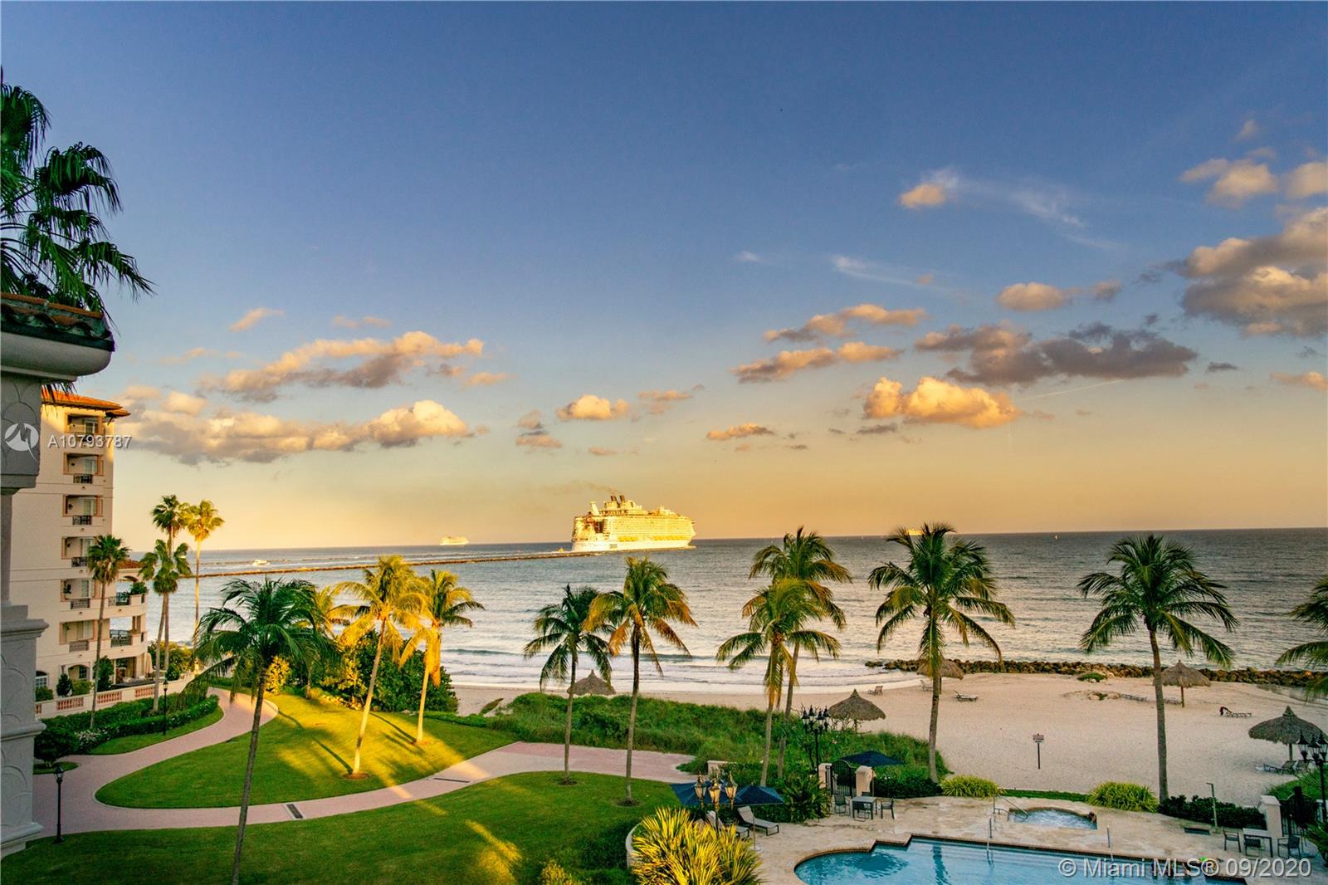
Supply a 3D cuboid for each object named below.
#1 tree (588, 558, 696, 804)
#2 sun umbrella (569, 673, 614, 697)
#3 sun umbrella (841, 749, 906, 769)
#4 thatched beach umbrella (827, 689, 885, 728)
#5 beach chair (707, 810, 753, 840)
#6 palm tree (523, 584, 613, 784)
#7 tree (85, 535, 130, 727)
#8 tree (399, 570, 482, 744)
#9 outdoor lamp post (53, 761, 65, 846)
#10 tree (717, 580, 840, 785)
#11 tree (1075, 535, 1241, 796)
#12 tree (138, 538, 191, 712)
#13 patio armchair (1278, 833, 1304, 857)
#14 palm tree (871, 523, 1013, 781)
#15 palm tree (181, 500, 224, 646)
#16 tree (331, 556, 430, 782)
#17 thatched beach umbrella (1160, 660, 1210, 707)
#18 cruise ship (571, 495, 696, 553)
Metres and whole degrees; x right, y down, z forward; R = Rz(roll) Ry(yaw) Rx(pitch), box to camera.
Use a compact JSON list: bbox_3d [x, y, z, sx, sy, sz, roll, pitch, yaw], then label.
[{"bbox_3d":[-0.999,11.482,43.087,5.257,11.691,5.257,-1,-6,0],"label":"tree"},{"bbox_3d":[-5.841,20.131,72.000,3.850,3.100,3.850,-1,-6,-5],"label":"sun umbrella"},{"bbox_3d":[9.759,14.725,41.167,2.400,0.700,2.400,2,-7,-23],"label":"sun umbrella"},{"bbox_3d":[12.075,16.916,55.489,3.665,2.753,3.665,-2,-6,12],"label":"thatched beach umbrella"},{"bbox_3d":[2.791,16.255,37.495,1.850,0.850,0.680,-7,-8,41],"label":"beach chair"},{"bbox_3d":[-4.821,12.204,45.013,4.590,9.845,4.590,0,-6,-6],"label":"palm tree"},{"bbox_3d":[-35.524,12.036,56.333,2.425,12.271,2.546,3,-7,-32],"label":"tree"},{"bbox_3d":[-13.355,12.650,52.911,4.837,10.010,4.837,1,-6,-15],"label":"tree"},{"bbox_3d":[-26.039,15.515,38.068,0.420,3.229,0.420,3,-7,-33],"label":"outdoor lamp post"},{"bbox_3d":[5.539,11.672,42.260,5.838,10.087,5.546,-2,-6,6],"label":"tree"},{"bbox_3d":[22.180,10.109,39.516,6.219,11.923,6.033,-4,-7,28],"label":"tree"},{"bbox_3d":[-33.711,12.419,59.553,3.185,11.931,3.185,2,-7,-29],"label":"tree"},{"bbox_3d":[24.117,15.503,34.059,0.580,0.830,0.580,3,-7,-30],"label":"patio armchair"},{"bbox_3d":[14.687,10.786,45.981,7.466,13.152,7.466,-1,-6,0],"label":"palm tree"},{"bbox_3d":[-46.785,14.454,89.319,4.431,17.378,4.431,-1,-6,0],"label":"palm tree"},{"bbox_3d":[-14.840,11.470,46.291,4.788,11.187,4.788,1,-7,-19],"label":"tree"},{"bbox_3d":[36.386,16.976,62.241,3.811,3.255,3.811,-5,-7,29],"label":"thatched beach umbrella"},{"bbox_3d":[-22.705,113.045,1245.167,56.000,72.000,360.000,-4,-7,22],"label":"cruise ship"}]

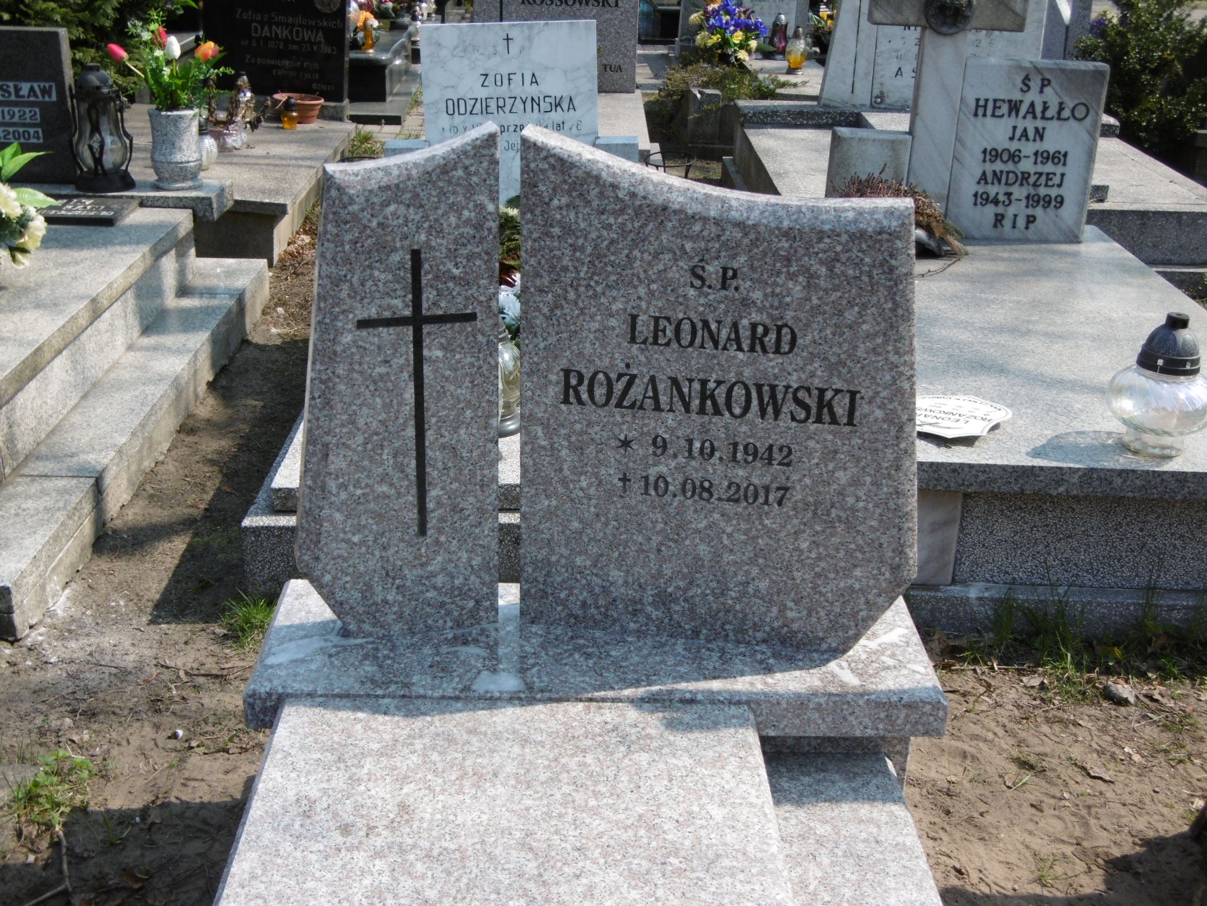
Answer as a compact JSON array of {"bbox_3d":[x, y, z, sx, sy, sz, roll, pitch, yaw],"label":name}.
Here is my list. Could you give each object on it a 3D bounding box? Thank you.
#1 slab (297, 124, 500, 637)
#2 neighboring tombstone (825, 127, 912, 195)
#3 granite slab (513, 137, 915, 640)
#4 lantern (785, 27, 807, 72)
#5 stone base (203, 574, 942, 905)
[{"bbox_3d":[-0.310,-0.092,2.200,0.318,0.755,0.075,-4,20,-10],"label":"slab"},{"bbox_3d":[0.673,-0.691,3.818,0.220,0.280,0.100,1,24,0],"label":"neighboring tombstone"},{"bbox_3d":[0.175,-0.082,2.191,0.598,0.755,0.075,4,20,8],"label":"granite slab"},{"bbox_3d":[0.885,-1.855,6.900,0.095,0.200,0.095,1,24,0],"label":"lantern"},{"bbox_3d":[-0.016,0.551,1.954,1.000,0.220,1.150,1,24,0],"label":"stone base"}]

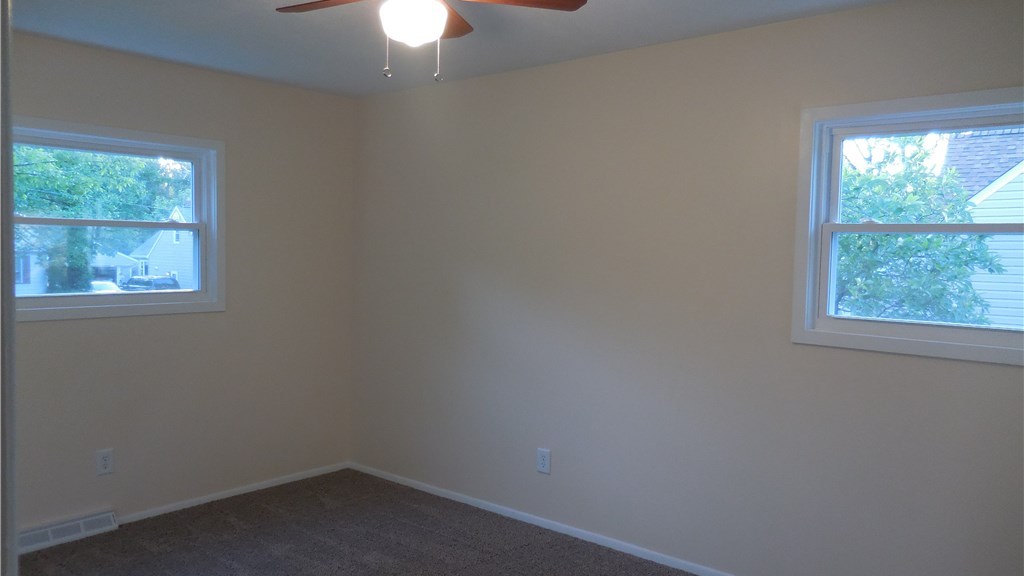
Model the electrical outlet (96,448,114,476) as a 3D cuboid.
[{"bbox_3d":[-2.024,0.867,3.682,0.010,0.120,0.076,3,3,40],"label":"electrical outlet"}]

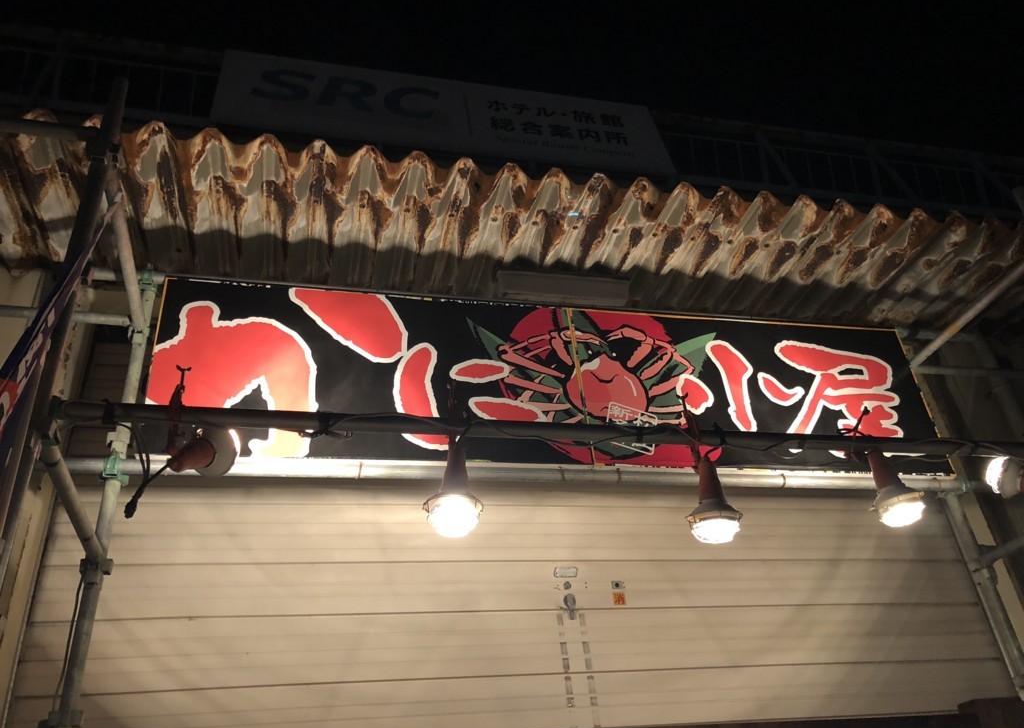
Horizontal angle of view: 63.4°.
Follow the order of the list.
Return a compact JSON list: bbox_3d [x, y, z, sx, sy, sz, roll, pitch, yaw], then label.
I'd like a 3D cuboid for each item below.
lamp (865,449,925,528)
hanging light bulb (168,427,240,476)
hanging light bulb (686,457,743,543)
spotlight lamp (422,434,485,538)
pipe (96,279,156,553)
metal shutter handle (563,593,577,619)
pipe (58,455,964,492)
[{"bbox_3d":[1.148,0.373,2.532,0.158,0.258,0.158,-1,-30,-17],"label":"lamp"},{"bbox_3d":[-0.791,0.225,2.156,0.158,0.158,0.265,-17,4,18],"label":"hanging light bulb"},{"bbox_3d":[0.560,0.385,2.358,0.158,0.260,0.158,4,-29,-14],"label":"hanging light bulb"},{"bbox_3d":[-0.151,0.322,2.188,0.158,0.275,0.158,7,-31,-12],"label":"spotlight lamp"},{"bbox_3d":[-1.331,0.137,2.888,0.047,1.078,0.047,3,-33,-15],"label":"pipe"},{"bbox_3d":[0.229,0.963,3.286,0.043,0.105,0.045,3,-33,-15],"label":"metal shutter handle"},{"bbox_3d":[0.241,0.425,3.123,3.585,0.049,0.049,3,-33,-14],"label":"pipe"}]

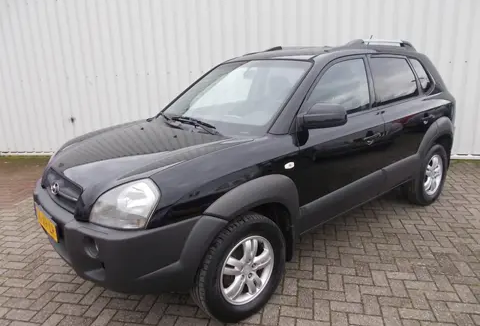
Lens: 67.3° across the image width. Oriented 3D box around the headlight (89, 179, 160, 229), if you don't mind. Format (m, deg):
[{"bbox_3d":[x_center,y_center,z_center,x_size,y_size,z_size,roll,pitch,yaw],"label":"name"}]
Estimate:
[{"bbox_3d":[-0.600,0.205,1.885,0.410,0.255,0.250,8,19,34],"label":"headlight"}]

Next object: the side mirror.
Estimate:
[{"bbox_3d":[0.527,-0.288,2.239,0.190,0.170,0.230,-15,20,-38],"label":"side mirror"}]

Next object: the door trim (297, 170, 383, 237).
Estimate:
[{"bbox_3d":[0.798,0.277,2.737,1.080,0.220,0.070,-15,20,-38],"label":"door trim"}]

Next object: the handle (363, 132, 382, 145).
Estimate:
[{"bbox_3d":[1.058,-0.200,2.837,0.250,0.085,0.055,-15,20,-38],"label":"handle"}]

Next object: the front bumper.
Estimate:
[{"bbox_3d":[-0.917,0.403,2.464,0.670,0.550,1.800,-15,20,-38],"label":"front bumper"}]

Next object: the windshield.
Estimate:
[{"bbox_3d":[-0.118,-0.568,2.930,1.420,0.150,0.890,15,57,48],"label":"windshield"}]

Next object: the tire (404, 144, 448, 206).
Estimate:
[{"bbox_3d":[1.996,0.109,3.896,0.680,0.680,0.225,-15,20,-38],"label":"tire"}]

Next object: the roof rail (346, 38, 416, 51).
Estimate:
[{"bbox_3d":[1.345,-1.091,3.368,1.330,0.110,0.065,-15,20,-38],"label":"roof rail"}]

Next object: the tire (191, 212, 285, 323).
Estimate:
[{"bbox_3d":[-0.007,0.636,2.275,0.680,0.680,0.225,-15,20,-38],"label":"tire"}]

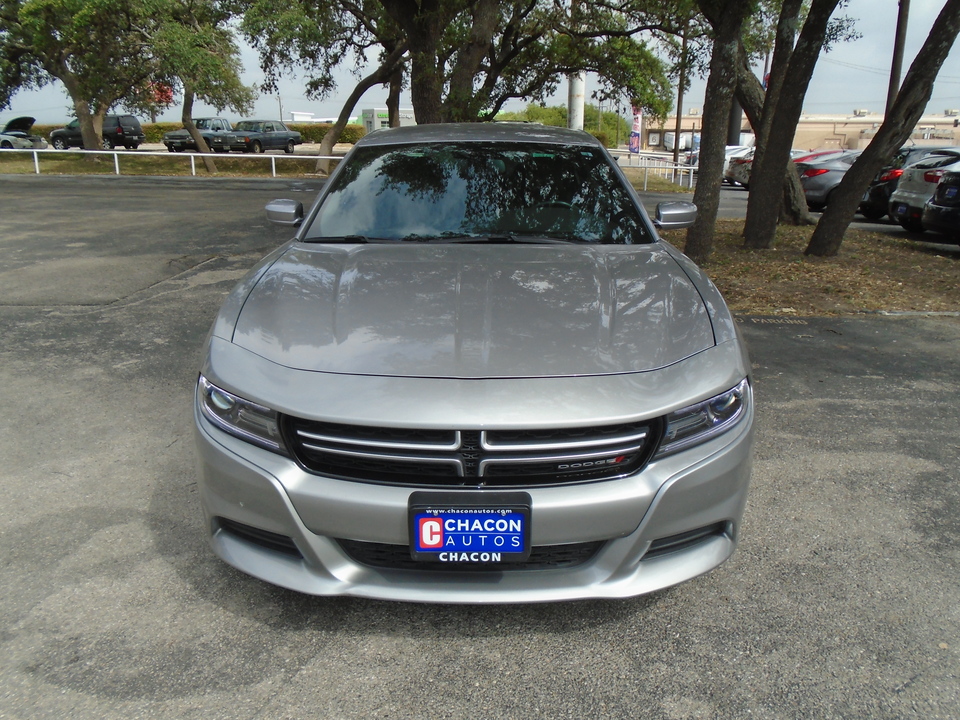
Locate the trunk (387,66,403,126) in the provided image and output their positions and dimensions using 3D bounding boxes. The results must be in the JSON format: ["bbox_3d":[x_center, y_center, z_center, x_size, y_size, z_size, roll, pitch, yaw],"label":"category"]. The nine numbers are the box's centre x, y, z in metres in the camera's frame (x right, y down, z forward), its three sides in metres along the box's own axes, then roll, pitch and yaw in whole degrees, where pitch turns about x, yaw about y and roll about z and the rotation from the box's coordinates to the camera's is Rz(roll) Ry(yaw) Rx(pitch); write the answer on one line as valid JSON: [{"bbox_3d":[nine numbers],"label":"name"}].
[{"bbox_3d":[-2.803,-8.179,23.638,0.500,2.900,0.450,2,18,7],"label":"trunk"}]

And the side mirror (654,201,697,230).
[{"bbox_3d":[0.965,-0.714,3.549,0.210,0.140,0.150,0,18,0],"label":"side mirror"}]

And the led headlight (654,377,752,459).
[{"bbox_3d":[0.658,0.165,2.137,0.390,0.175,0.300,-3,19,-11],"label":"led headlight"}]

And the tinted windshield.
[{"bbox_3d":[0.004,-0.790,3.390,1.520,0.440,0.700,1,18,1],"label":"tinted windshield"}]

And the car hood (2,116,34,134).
[{"bbox_3d":[-23.127,-11.754,36.176,0.900,0.750,1.400,3,18,8],"label":"car hood"}]

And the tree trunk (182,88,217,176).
[{"bbox_3d":[-8.269,-6.731,21.146,0.800,2.450,0.500,0,18,1],"label":"tree trunk"}]

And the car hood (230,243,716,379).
[{"bbox_3d":[-0.011,-0.237,2.621,1.600,0.260,1.250,1,18,1],"label":"car hood"}]

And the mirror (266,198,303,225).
[{"bbox_3d":[-0.973,-0.737,3.599,0.210,0.130,0.135,0,18,1],"label":"mirror"}]

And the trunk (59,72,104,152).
[{"bbox_3d":[-14.737,-9.065,26.734,1.600,3.000,1.000,-9,20,-27],"label":"trunk"}]

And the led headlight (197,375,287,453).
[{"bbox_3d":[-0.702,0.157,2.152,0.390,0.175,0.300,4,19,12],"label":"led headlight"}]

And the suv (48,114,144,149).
[{"bbox_3d":[-20.550,-12.170,38.550,4.950,1.850,1.920,4,19,12],"label":"suv"}]

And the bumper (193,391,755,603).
[{"bbox_3d":[-0.023,0.371,2.193,1.870,0.490,0.560,0,18,1],"label":"bumper"}]

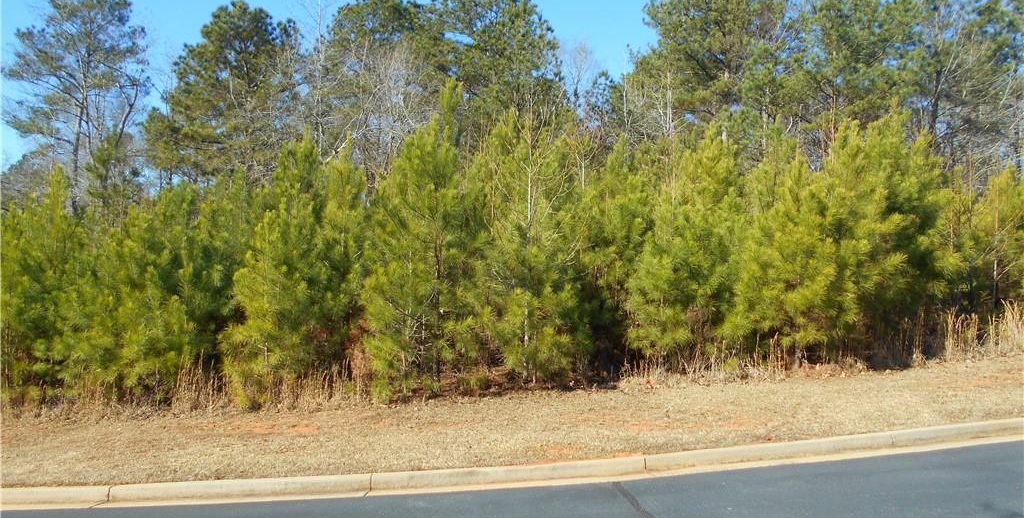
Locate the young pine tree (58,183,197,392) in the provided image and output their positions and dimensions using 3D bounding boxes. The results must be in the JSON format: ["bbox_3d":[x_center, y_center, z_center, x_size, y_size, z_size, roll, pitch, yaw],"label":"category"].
[{"bbox_3d":[-6.648,0.545,13.263,2.537,3.711,2.537,0,-2,0],"label":"young pine tree"}]

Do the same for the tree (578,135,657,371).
[{"bbox_3d":[1.991,-0.220,14.520,1.838,4.254,1.838,0,-2,0],"label":"tree"}]

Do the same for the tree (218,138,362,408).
[{"bbox_3d":[-3.592,0.131,12.646,2.334,4.288,2.334,0,-2,0],"label":"tree"}]

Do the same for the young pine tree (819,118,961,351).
[{"bbox_3d":[7.416,-0.619,15.112,2.840,4.598,2.840,0,-2,0],"label":"young pine tree"}]

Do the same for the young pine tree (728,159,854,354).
[{"bbox_3d":[5.192,-0.085,14.288,2.487,3.773,2.487,0,-2,0],"label":"young pine tree"}]

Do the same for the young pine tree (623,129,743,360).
[{"bbox_3d":[3.222,-0.267,14.366,2.350,4.261,2.350,0,-2,0],"label":"young pine tree"}]

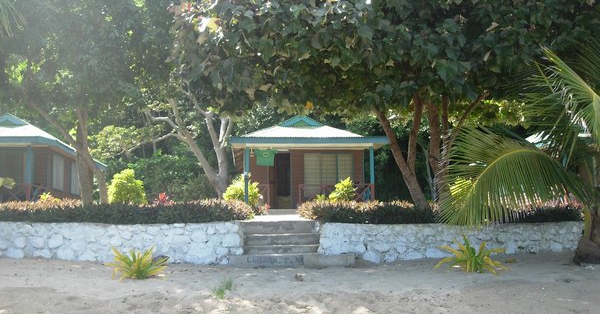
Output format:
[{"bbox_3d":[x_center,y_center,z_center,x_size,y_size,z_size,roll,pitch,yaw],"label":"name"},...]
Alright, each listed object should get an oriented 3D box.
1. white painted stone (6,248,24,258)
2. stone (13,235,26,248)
[{"bbox_3d":[-5.701,1.934,13.200,0.358,0.199,0.240,0,-4,-2],"label":"white painted stone"},{"bbox_3d":[-5.616,1.703,13.200,0.249,0.259,0.240,0,-4,-2],"label":"stone"}]

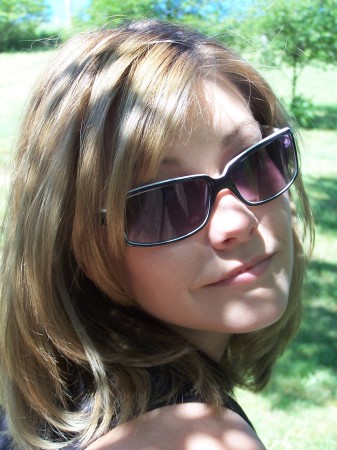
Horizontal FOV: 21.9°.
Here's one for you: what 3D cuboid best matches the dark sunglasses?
[{"bbox_3d":[0.001,-0.034,0.642,0.142,0.048,0.145,-22,18,-24],"label":"dark sunglasses"}]

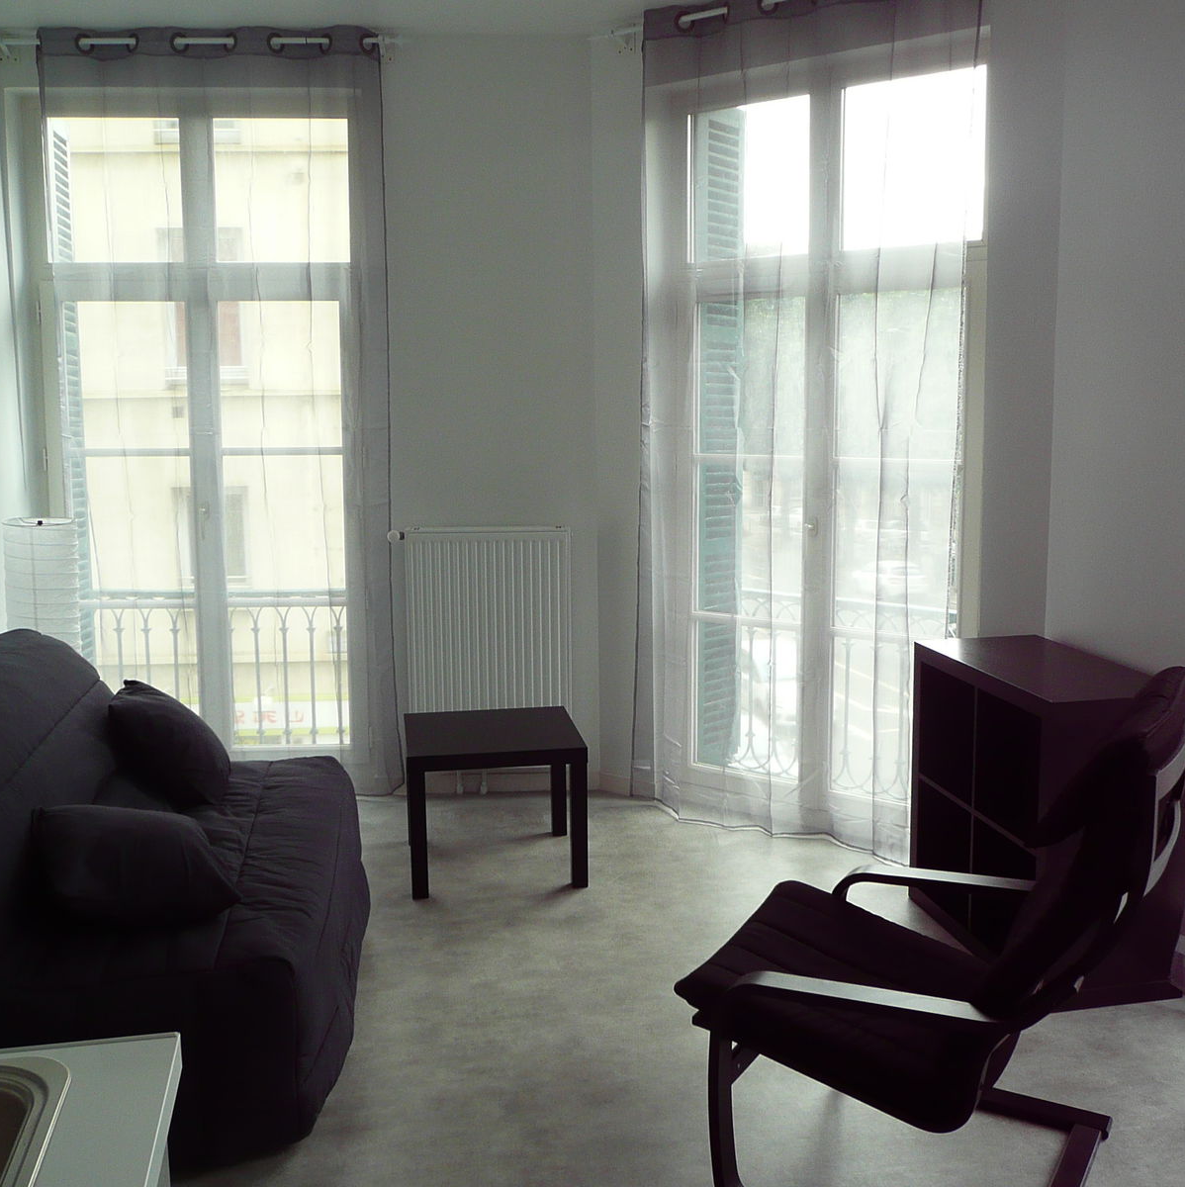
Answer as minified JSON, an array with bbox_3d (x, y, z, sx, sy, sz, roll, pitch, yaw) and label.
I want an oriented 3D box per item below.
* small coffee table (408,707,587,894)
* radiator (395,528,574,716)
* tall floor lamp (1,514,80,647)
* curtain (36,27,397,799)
[{"bbox_3d":[-0.325,0.669,4.169,0.550,0.450,0.550,-1,7,-9],"label":"small coffee table"},{"bbox_3d":[-0.394,0.215,4.882,0.610,0.900,0.100,-1,7,-6],"label":"radiator"},{"bbox_3d":[-1.754,0.335,4.126,0.220,1.130,0.220,-1,7,-6],"label":"tall floor lamp"},{"bbox_3d":[-1.333,-0.598,4.632,1.210,2.790,0.100,-1,7,-6],"label":"curtain"}]

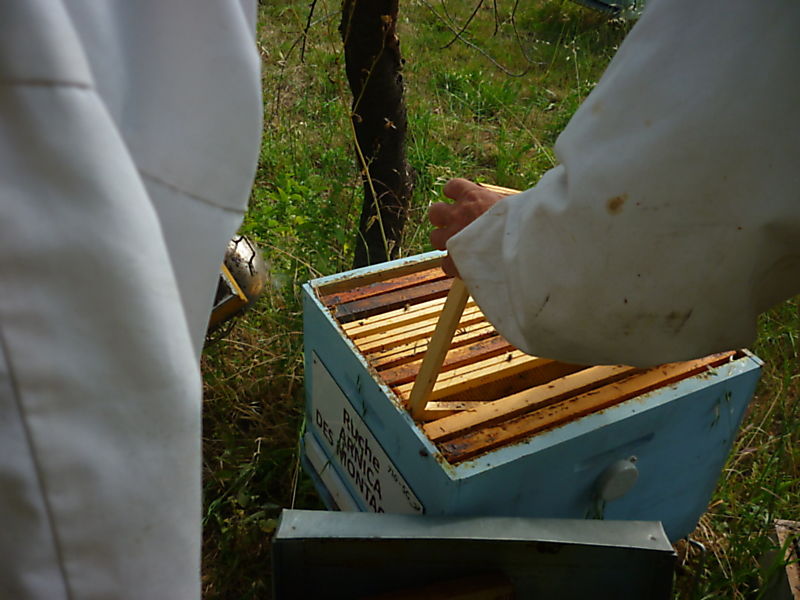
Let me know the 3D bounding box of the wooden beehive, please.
[{"bbox_3d":[0.161,0.179,1.187,0.502,0.353,0.438,-14,38,-25],"label":"wooden beehive"}]

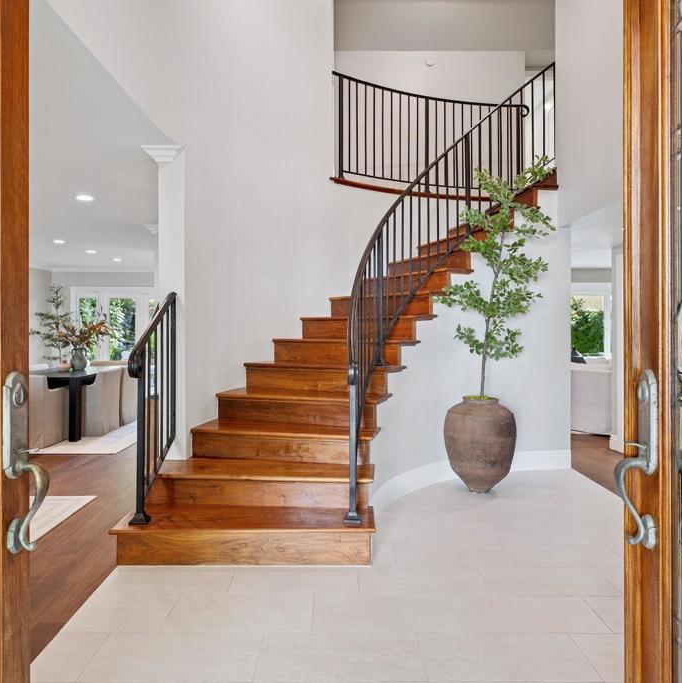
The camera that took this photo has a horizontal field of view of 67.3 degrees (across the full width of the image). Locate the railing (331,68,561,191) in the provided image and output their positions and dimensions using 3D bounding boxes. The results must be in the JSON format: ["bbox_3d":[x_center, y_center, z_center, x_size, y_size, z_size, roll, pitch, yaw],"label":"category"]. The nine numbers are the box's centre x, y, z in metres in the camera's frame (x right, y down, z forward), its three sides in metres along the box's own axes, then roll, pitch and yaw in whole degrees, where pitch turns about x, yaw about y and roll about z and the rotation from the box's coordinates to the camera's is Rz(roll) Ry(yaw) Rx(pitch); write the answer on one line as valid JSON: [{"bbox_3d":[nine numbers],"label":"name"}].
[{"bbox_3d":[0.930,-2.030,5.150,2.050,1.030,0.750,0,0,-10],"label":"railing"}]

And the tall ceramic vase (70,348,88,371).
[{"bbox_3d":[-3.790,0.250,7.400,0.250,0.335,0.240,0,0,0],"label":"tall ceramic vase"}]

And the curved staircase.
[{"bbox_3d":[0.380,-0.650,4.100,3.150,3.650,2.950,0,0,0],"label":"curved staircase"}]

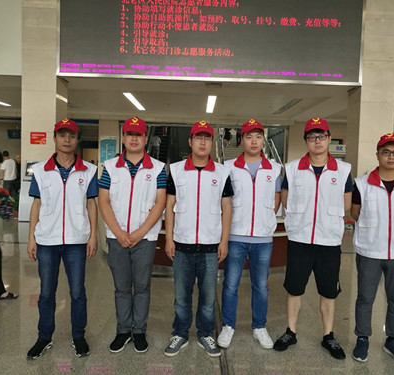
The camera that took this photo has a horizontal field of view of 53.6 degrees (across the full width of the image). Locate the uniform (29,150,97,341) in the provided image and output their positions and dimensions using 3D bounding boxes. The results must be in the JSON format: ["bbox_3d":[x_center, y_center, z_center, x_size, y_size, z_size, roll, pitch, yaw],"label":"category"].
[{"bbox_3d":[-0.981,0.439,2.887,0.470,1.391,0.290,1,3,-15],"label":"uniform"}]

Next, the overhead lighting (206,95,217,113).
[{"bbox_3d":[0.503,-2.916,13.764,0.290,0.080,3.697,2,3,1],"label":"overhead lighting"}]

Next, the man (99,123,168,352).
[{"bbox_3d":[-0.493,0.355,2.983,0.500,1.768,0.350,1,3,-8],"label":"man"}]

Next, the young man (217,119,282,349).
[{"bbox_3d":[0.432,0.361,3.141,0.490,1.798,0.330,2,3,5],"label":"young man"}]

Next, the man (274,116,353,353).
[{"bbox_3d":[0.901,0.377,3.017,0.540,1.808,0.350,3,3,15],"label":"man"}]

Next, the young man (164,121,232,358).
[{"bbox_3d":[0.011,0.379,2.957,0.500,1.755,0.330,2,3,0],"label":"young man"}]

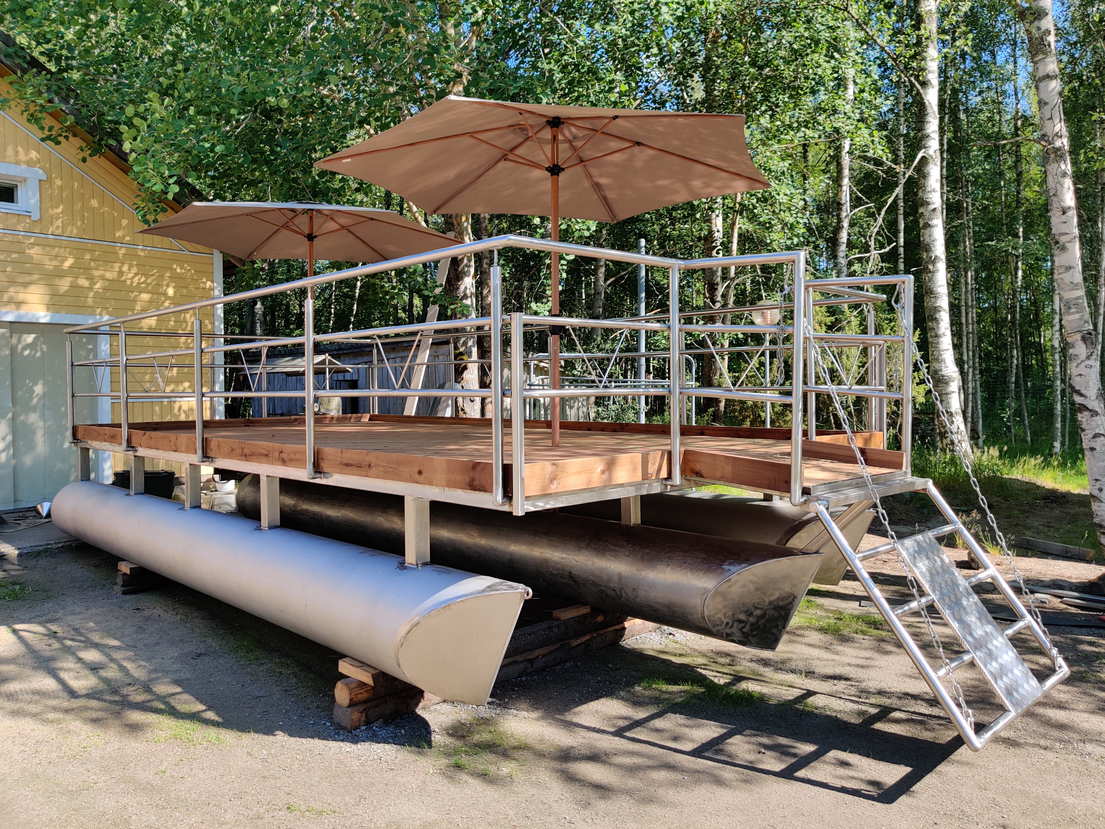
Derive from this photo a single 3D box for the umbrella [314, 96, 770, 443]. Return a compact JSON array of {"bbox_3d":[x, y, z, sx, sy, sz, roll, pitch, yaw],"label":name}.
[{"bbox_3d":[0.020,-0.855,5.588,2.676,2.129,3.000,-2,2,-43],"label":"umbrella"}]

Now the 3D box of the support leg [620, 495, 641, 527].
[{"bbox_3d":[0.465,0.508,5.121,0.082,0.323,0.084,-2,2,-43],"label":"support leg"}]

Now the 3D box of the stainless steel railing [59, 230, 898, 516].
[{"bbox_3d":[-0.912,-0.252,6.793,3.503,1.121,7.241,-2,2,-43],"label":"stainless steel railing"}]

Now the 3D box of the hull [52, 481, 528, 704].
[{"bbox_3d":[-2.210,0.930,5.705,0.534,0.534,6.156,-2,2,-43],"label":"hull"}]

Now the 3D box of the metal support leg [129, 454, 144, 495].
[{"bbox_3d":[-3.363,0.488,6.998,0.082,0.323,0.084,-2,2,-43],"label":"metal support leg"}]

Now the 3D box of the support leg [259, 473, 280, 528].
[{"bbox_3d":[-1.712,0.525,5.237,0.082,0.323,0.084,-2,2,-43],"label":"support leg"}]

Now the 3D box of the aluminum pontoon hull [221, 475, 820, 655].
[{"bbox_3d":[-0.816,0.904,6.523,0.521,0.521,6.275,-2,2,-43],"label":"aluminum pontoon hull"}]

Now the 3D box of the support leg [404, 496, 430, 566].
[{"bbox_3d":[-0.638,0.549,4.091,0.082,0.323,0.084,-2,2,-43],"label":"support leg"}]

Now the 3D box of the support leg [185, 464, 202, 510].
[{"bbox_3d":[-2.552,0.506,6.133,0.082,0.323,0.084,-2,2,-43],"label":"support leg"}]

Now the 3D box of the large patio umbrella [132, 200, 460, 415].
[{"bbox_3d":[-2.209,-0.908,7.924,2.676,2.129,3.000,-2,2,-43],"label":"large patio umbrella"}]

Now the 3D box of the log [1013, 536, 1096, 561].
[{"bbox_3d":[4.689,1.241,8.078,0.096,0.105,0.776,-1,2,-19],"label":"log"}]

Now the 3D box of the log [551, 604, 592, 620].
[{"bbox_3d":[0.115,1.162,5.080,0.240,0.044,0.074,-2,2,-43],"label":"log"}]

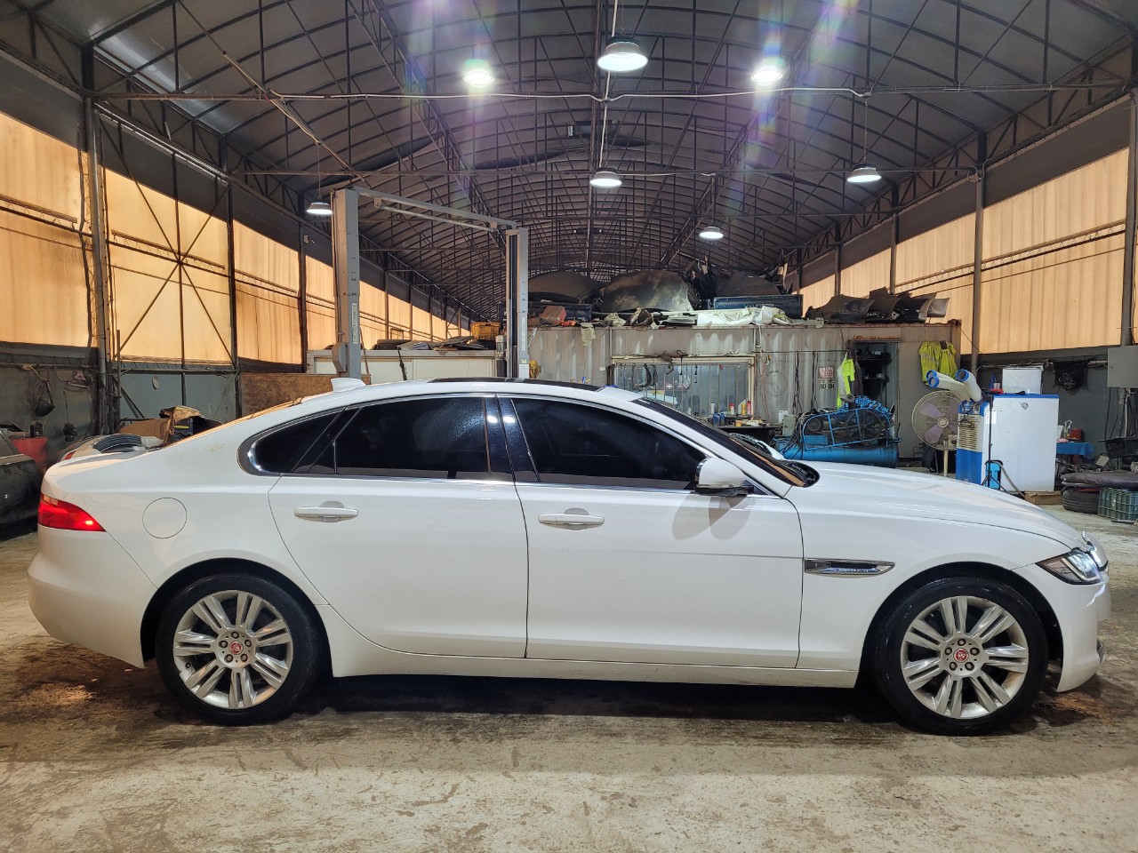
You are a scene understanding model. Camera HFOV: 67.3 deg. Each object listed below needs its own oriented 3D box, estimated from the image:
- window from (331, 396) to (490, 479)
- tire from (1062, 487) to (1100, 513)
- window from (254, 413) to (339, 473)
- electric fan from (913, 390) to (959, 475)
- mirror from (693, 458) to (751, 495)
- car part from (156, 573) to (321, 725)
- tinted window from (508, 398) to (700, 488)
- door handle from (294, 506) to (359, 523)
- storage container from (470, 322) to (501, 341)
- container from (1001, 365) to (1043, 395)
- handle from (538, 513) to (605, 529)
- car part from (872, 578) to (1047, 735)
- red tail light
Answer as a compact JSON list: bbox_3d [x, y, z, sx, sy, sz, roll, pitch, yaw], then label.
[{"bbox_3d":[-0.662,0.049,3.581,0.650,0.370,0.050,0,-21,2],"label":"window"},{"bbox_3d":[5.862,0.811,9.475,0.660,0.220,0.660,2,3,32],"label":"tire"},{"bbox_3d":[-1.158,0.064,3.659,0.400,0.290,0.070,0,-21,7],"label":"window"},{"bbox_3d":[5.131,0.140,11.735,0.840,1.270,0.500,2,4,30],"label":"electric fan"},{"bbox_3d":[0.603,0.195,3.407,0.200,0.145,0.230,0,3,2],"label":"mirror"},{"bbox_3d":[-1.379,0.907,3.638,0.675,0.675,0.245,0,3,2],"label":"car part"},{"bbox_3d":[0.215,0.064,3.555,0.940,0.390,0.070,0,-20,2],"label":"tinted window"},{"bbox_3d":[-0.987,0.358,3.473,0.262,0.060,0.050,0,3,2],"label":"door handle"},{"bbox_3d":[-1.650,-1.880,16.968,0.540,0.380,0.450,-1,3,-14],"label":"storage container"},{"bbox_3d":[5.564,-0.568,10.500,0.430,0.355,0.360,1,3,28],"label":"container"},{"bbox_3d":[0.011,0.372,3.417,0.267,0.058,0.055,0,3,2],"label":"handle"},{"bbox_3d":[1.579,0.904,3.514,0.675,0.675,0.245,0,3,2],"label":"car part"},{"bbox_3d":[-2.114,0.360,3.686,0.360,0.145,0.260,0,3,2],"label":"red tail light"}]

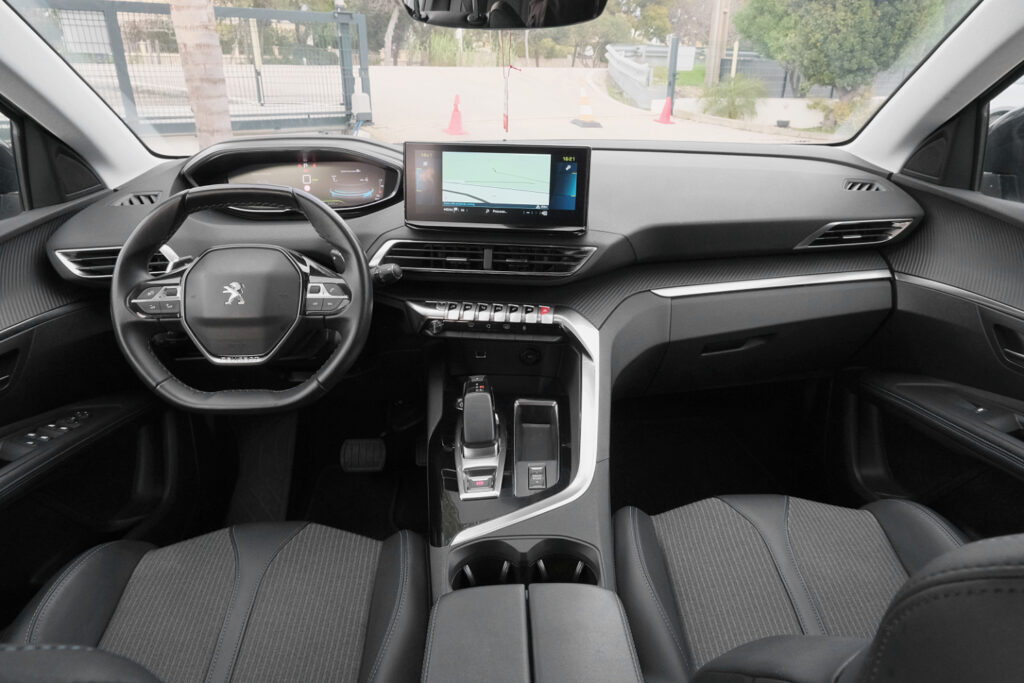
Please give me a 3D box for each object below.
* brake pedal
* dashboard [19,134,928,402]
[{"bbox_3d":[-0.331,0.256,1.468,0.102,0.072,0.030,-1,-9,-1],"label":"brake pedal"},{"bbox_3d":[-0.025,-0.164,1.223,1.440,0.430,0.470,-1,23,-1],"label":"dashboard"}]

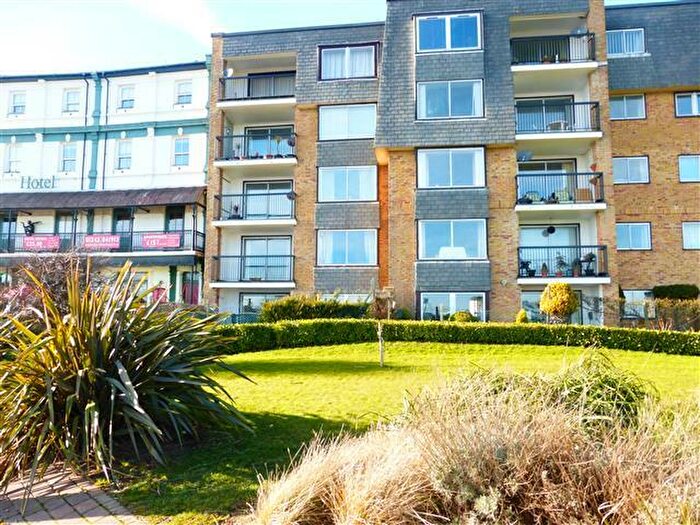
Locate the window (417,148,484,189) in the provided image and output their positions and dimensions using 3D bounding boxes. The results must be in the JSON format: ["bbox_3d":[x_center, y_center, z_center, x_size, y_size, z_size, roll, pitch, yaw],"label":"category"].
[{"bbox_3d":[3.683,-3.428,17.632,2.471,1.500,0.121,0,-6,6],"label":"window"}]

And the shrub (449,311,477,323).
[{"bbox_3d":[3.344,1.768,14.300,0.884,0.707,0.840,0,-6,6],"label":"shrub"}]

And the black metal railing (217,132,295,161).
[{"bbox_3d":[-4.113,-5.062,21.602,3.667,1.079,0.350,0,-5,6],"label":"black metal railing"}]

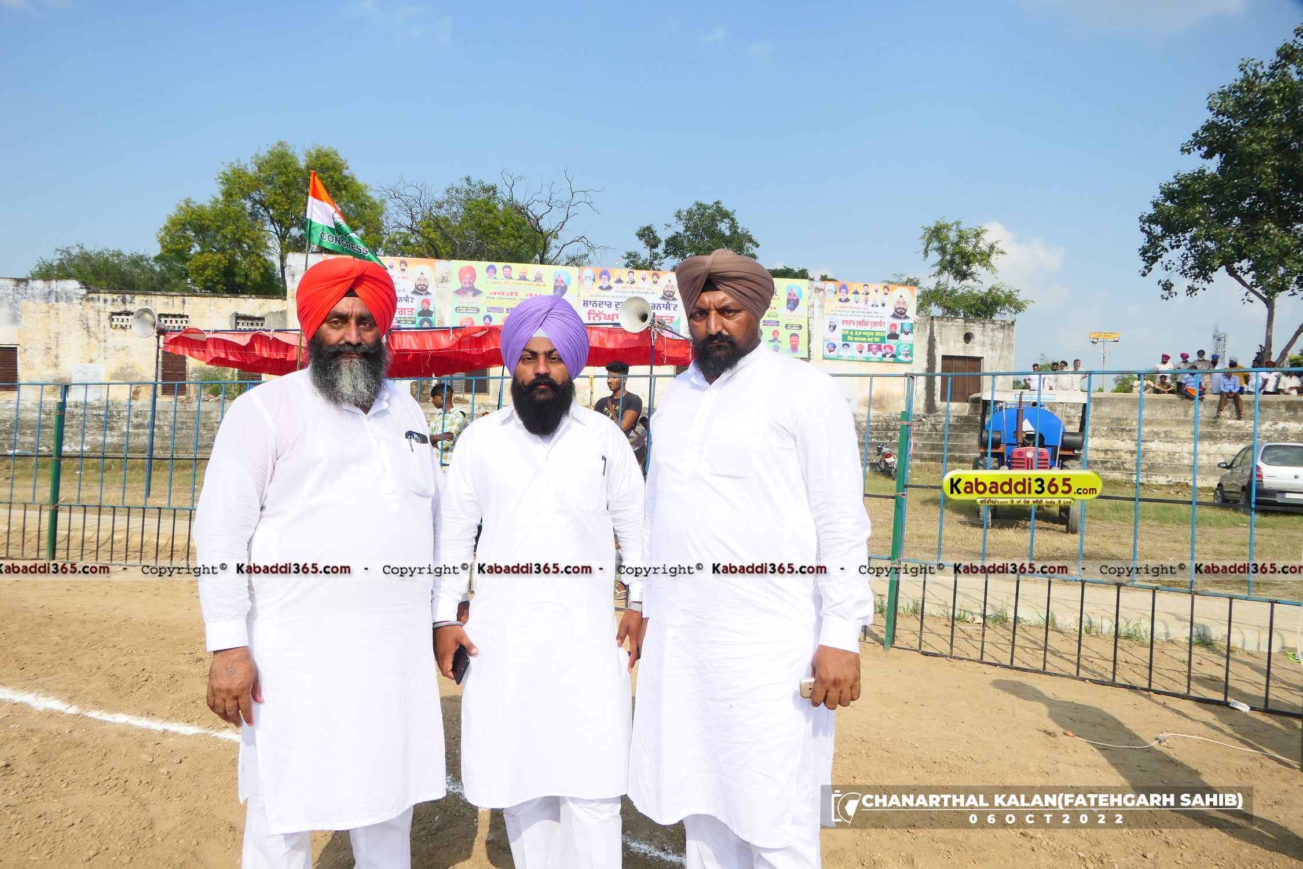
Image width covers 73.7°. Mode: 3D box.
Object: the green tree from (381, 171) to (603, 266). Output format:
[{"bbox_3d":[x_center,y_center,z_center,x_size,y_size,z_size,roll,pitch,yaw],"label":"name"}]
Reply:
[{"bbox_3d":[-6.874,-5.289,37.181,9.453,11.901,8.000,1,2,0],"label":"green tree"}]

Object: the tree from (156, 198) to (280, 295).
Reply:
[{"bbox_3d":[-17.757,-4.556,35.656,5.117,10.207,5.300,1,2,0],"label":"tree"}]

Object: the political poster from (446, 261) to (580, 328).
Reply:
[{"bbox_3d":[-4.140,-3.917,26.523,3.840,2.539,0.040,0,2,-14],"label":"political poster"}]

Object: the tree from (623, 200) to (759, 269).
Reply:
[{"bbox_3d":[1.578,-4.467,37.116,5.810,11.020,5.520,1,1,2],"label":"tree"}]

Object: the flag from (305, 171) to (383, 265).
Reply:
[{"bbox_3d":[-2.469,-1.736,7.000,0.640,0.760,0.200,1,2,-6],"label":"flag"}]

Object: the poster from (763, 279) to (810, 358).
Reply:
[{"bbox_3d":[3.180,-3.682,27.000,3.600,2.450,0.050,1,1,-13],"label":"poster"}]

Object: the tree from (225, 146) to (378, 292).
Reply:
[{"bbox_3d":[-14.214,-5.477,35.132,6.520,12.610,6.200,0,1,-22],"label":"tree"}]

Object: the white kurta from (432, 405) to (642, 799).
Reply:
[{"bbox_3d":[-0.278,0.399,2.190,0.518,0.953,0.330,1,1,-7],"label":"white kurta"}]

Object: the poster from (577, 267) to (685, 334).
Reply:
[{"bbox_3d":[-0.655,-3.914,27.423,3.247,2.545,0.040,0,2,-14],"label":"poster"}]

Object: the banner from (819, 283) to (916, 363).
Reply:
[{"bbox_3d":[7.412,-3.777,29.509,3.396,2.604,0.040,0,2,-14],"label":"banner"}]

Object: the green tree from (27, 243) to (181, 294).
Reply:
[{"bbox_3d":[-26.339,-4.365,42.102,8.170,9.690,7.760,0,1,-32],"label":"green tree"}]

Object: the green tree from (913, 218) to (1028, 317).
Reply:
[{"bbox_3d":[12.287,-3.516,33.601,4.510,9.620,4.290,1,1,20],"label":"green tree"}]

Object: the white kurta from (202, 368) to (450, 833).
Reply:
[{"bbox_3d":[-0.766,0.350,2.060,0.590,1.005,0.420,0,2,-34],"label":"white kurta"}]

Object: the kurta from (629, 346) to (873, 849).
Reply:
[{"bbox_3d":[0.228,0.346,2.120,0.612,1.128,0.420,2,1,32],"label":"kurta"}]

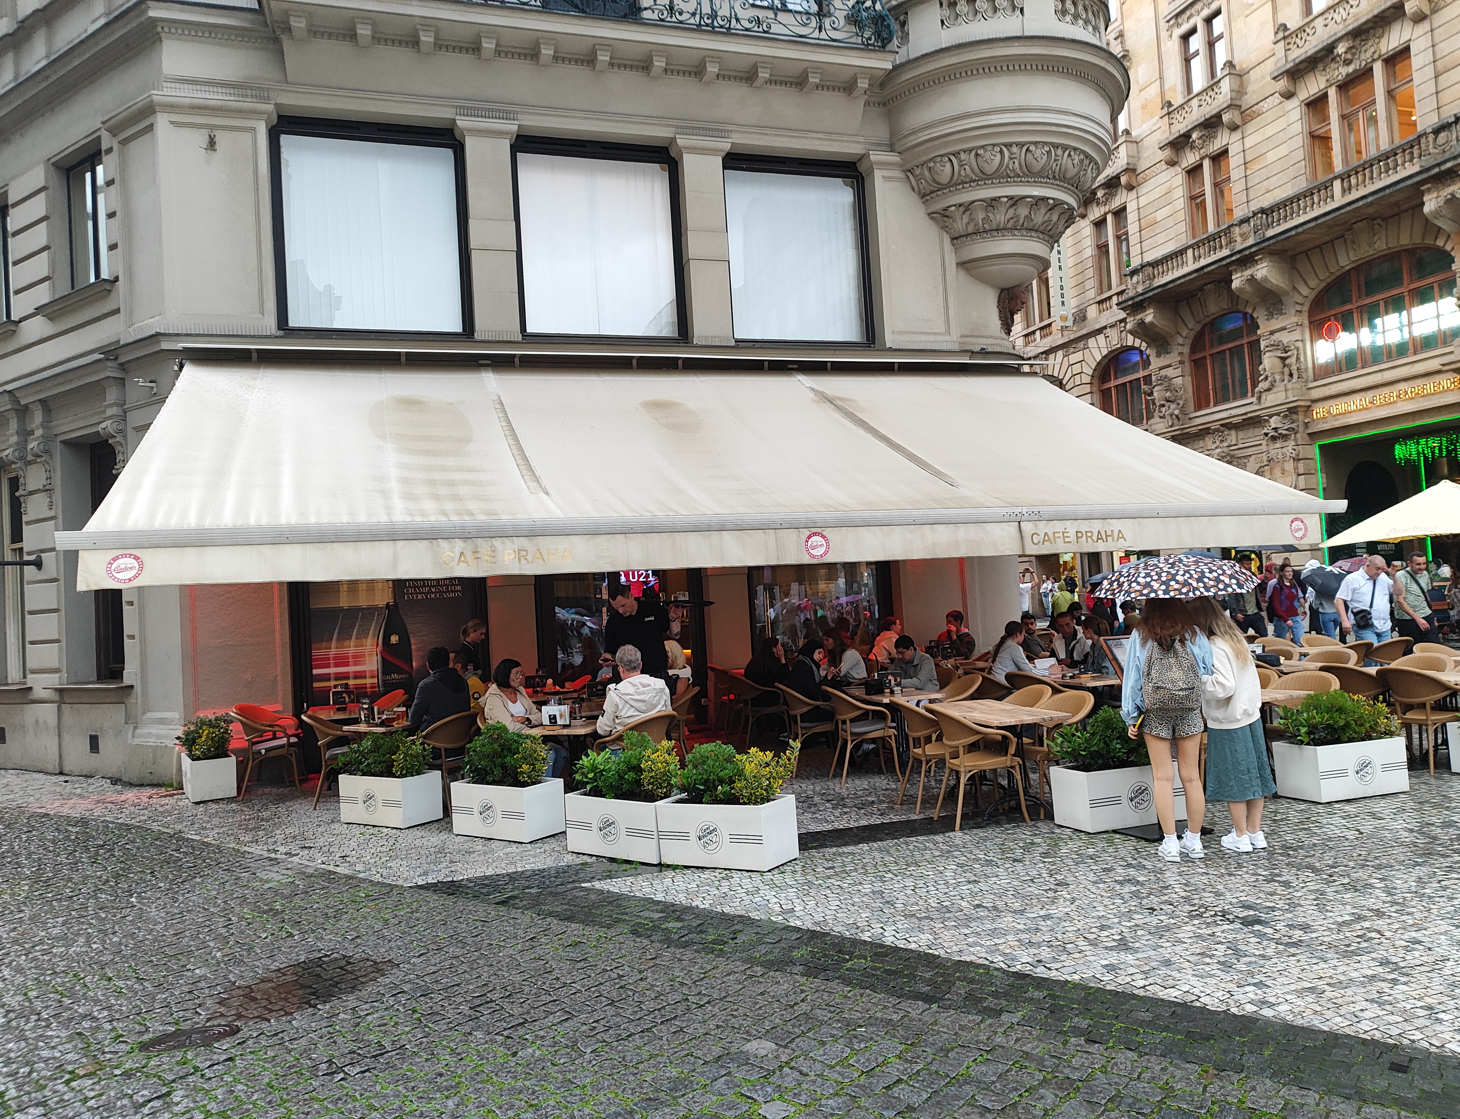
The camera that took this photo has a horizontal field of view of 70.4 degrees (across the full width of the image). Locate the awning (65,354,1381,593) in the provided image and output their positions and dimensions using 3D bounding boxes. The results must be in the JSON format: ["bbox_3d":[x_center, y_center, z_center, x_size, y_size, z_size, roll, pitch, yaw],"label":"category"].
[{"bbox_3d":[0.102,-1.164,10.327,10.794,2.464,4.343,-3,-2,-18],"label":"awning"}]

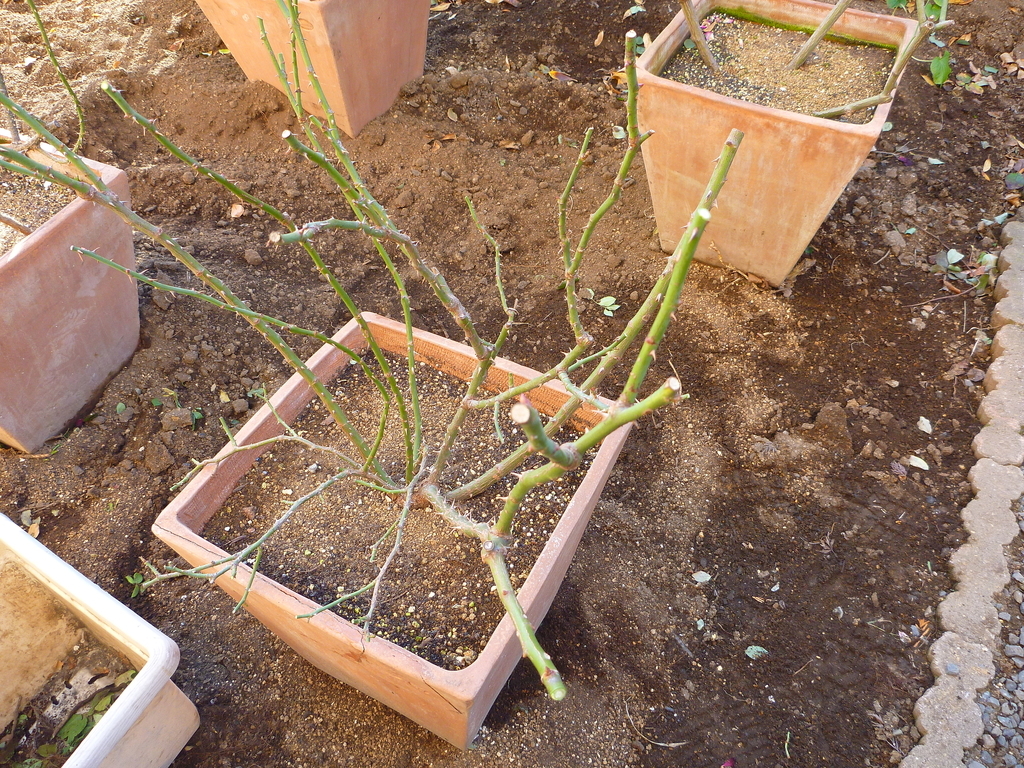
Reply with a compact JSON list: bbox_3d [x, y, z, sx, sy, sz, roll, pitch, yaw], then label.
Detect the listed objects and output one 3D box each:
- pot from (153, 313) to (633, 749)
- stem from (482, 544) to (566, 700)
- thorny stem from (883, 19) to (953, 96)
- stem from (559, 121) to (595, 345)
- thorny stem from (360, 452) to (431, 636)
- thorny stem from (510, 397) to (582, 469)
[{"bbox_3d":[-0.126,0.246,1.147,0.418,0.430,0.410,21,51,19],"label":"pot"},{"bbox_3d":[0.007,0.213,0.765,0.017,0.017,0.215,-23,26,-6],"label":"stem"},{"bbox_3d":[0.644,-0.529,1.334,0.041,0.137,0.021,41,28,6],"label":"thorny stem"},{"bbox_3d":[0.067,-0.149,0.882,0.035,0.244,0.015,1,32,4],"label":"stem"},{"bbox_3d":[-0.120,0.159,0.891,0.014,0.021,0.246,19,42,-4],"label":"thorny stem"},{"bbox_3d":[0.033,0.051,0.773,0.021,0.095,0.016,-48,44,-1],"label":"thorny stem"}]

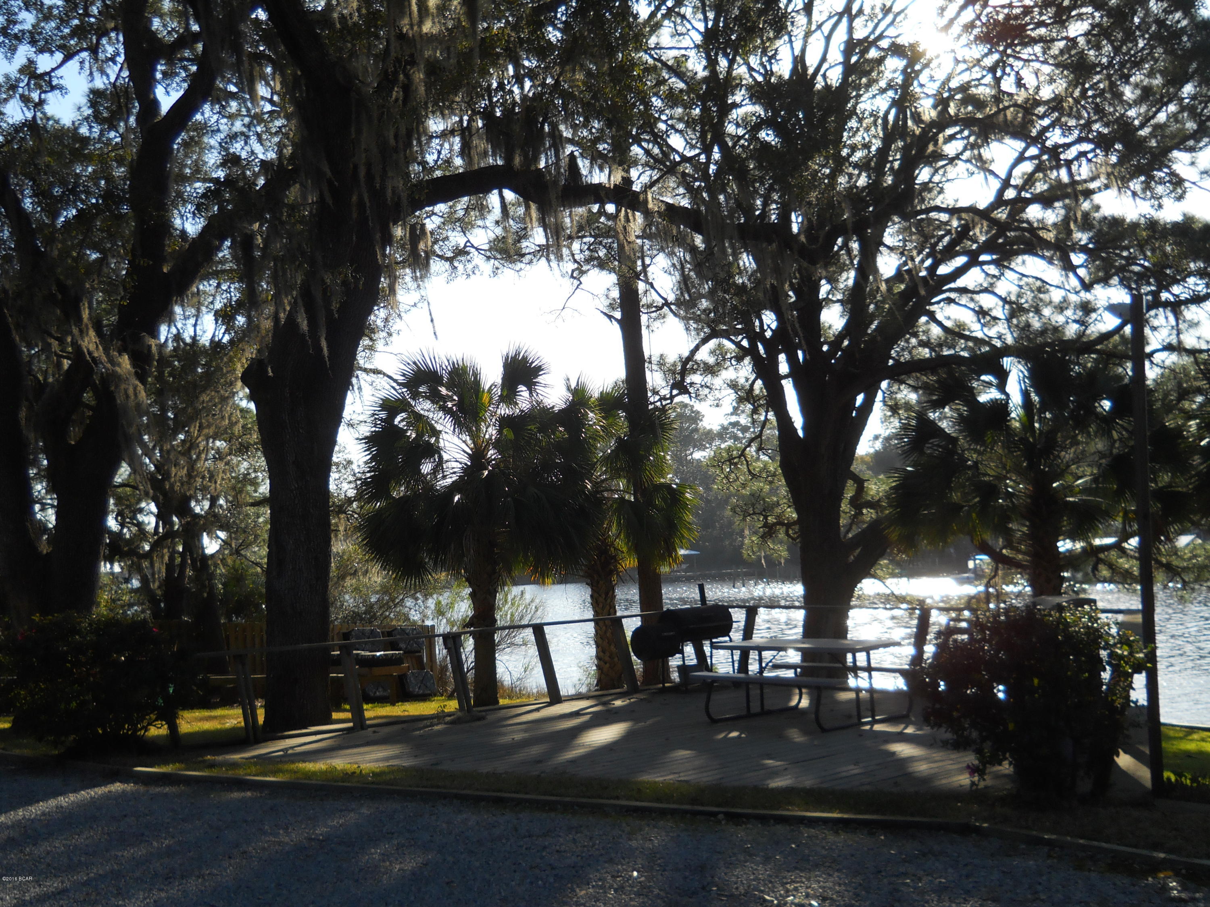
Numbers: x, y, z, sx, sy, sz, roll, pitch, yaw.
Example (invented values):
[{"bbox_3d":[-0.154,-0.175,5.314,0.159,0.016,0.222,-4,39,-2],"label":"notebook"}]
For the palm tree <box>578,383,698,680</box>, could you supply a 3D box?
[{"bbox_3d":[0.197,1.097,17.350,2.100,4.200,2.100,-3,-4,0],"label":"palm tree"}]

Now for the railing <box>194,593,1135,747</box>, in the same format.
[{"bbox_3d":[0.576,2.377,14.675,9.700,0.940,4.400,-3,-4,5],"label":"railing"}]

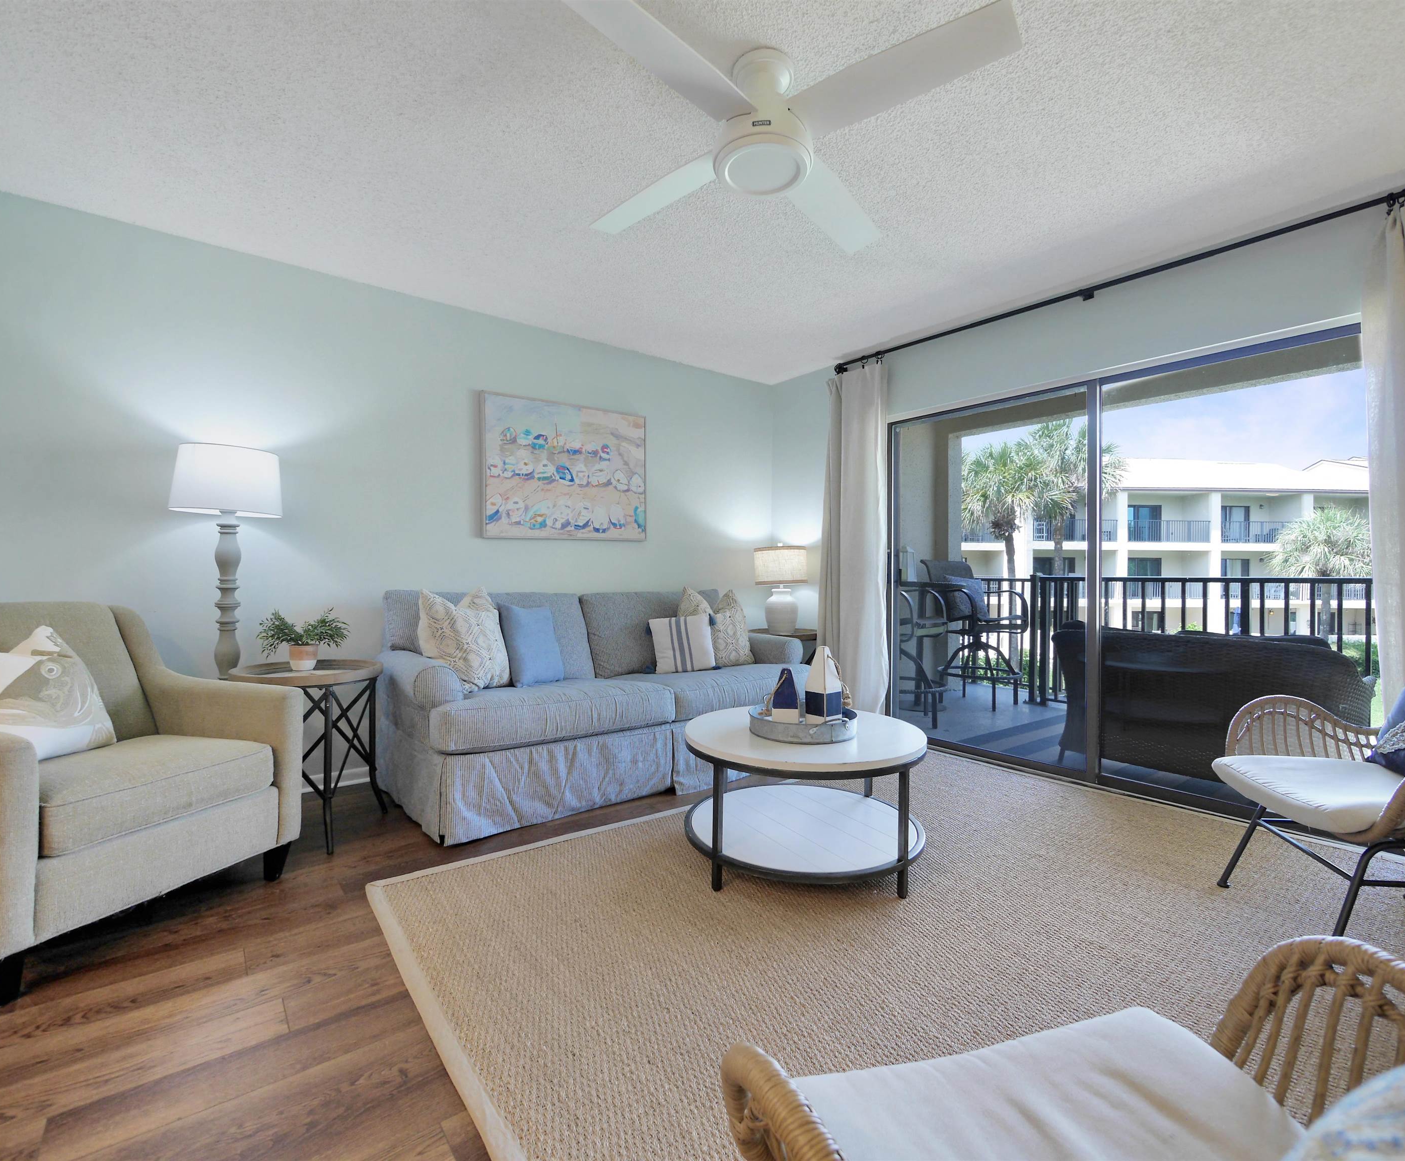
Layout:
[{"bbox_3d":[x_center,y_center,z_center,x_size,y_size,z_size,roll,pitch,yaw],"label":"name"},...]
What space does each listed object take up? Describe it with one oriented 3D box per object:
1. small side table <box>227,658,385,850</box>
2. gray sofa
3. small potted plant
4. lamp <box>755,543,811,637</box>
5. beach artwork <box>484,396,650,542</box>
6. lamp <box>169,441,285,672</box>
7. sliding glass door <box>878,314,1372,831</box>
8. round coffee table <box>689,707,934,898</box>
[{"bbox_3d":[-1.599,0.687,2.562,0.540,0.660,0.540,-1,1,-38],"label":"small side table"},{"bbox_3d":[-0.447,0.531,3.368,2.200,0.940,0.960,-1,1,-38],"label":"gray sofa"},{"bbox_3d":[-1.635,0.247,2.572,0.340,0.260,0.290,-1,1,-38],"label":"small potted plant"},{"bbox_3d":[0.544,0.059,4.316,0.385,0.605,0.385,0,1,0],"label":"lamp"},{"bbox_3d":[-0.786,-0.651,3.779,1.068,0.815,0.040,-1,1,-38],"label":"beach artwork"},{"bbox_3d":[-1.940,0.238,2.561,0.365,1.560,0.365,-1,1,-38],"label":"lamp"},{"bbox_3d":[1.931,-0.003,3.128,0.110,2.000,2.330,-1,1,-38],"label":"sliding glass door"},{"bbox_3d":[0.374,0.784,2.330,0.870,0.460,0.870,0,1,0],"label":"round coffee table"}]

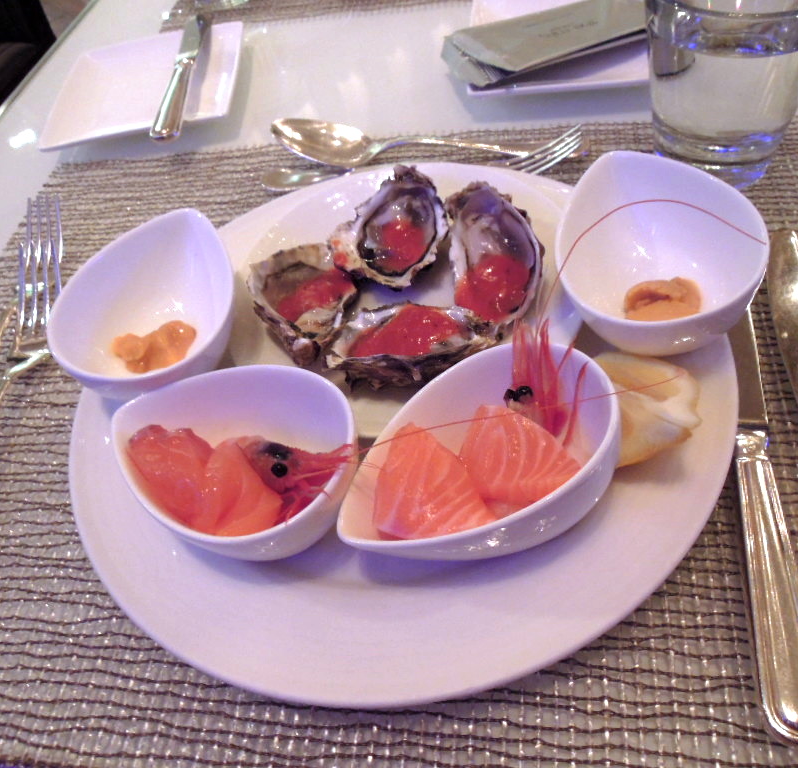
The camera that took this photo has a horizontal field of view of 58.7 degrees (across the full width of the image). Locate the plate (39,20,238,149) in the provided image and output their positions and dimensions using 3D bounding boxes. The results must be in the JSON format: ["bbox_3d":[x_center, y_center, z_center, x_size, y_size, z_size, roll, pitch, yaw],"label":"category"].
[{"bbox_3d":[-0.177,-0.210,0.514,0.129,0.018,0.129,-8,51,5],"label":"plate"}]

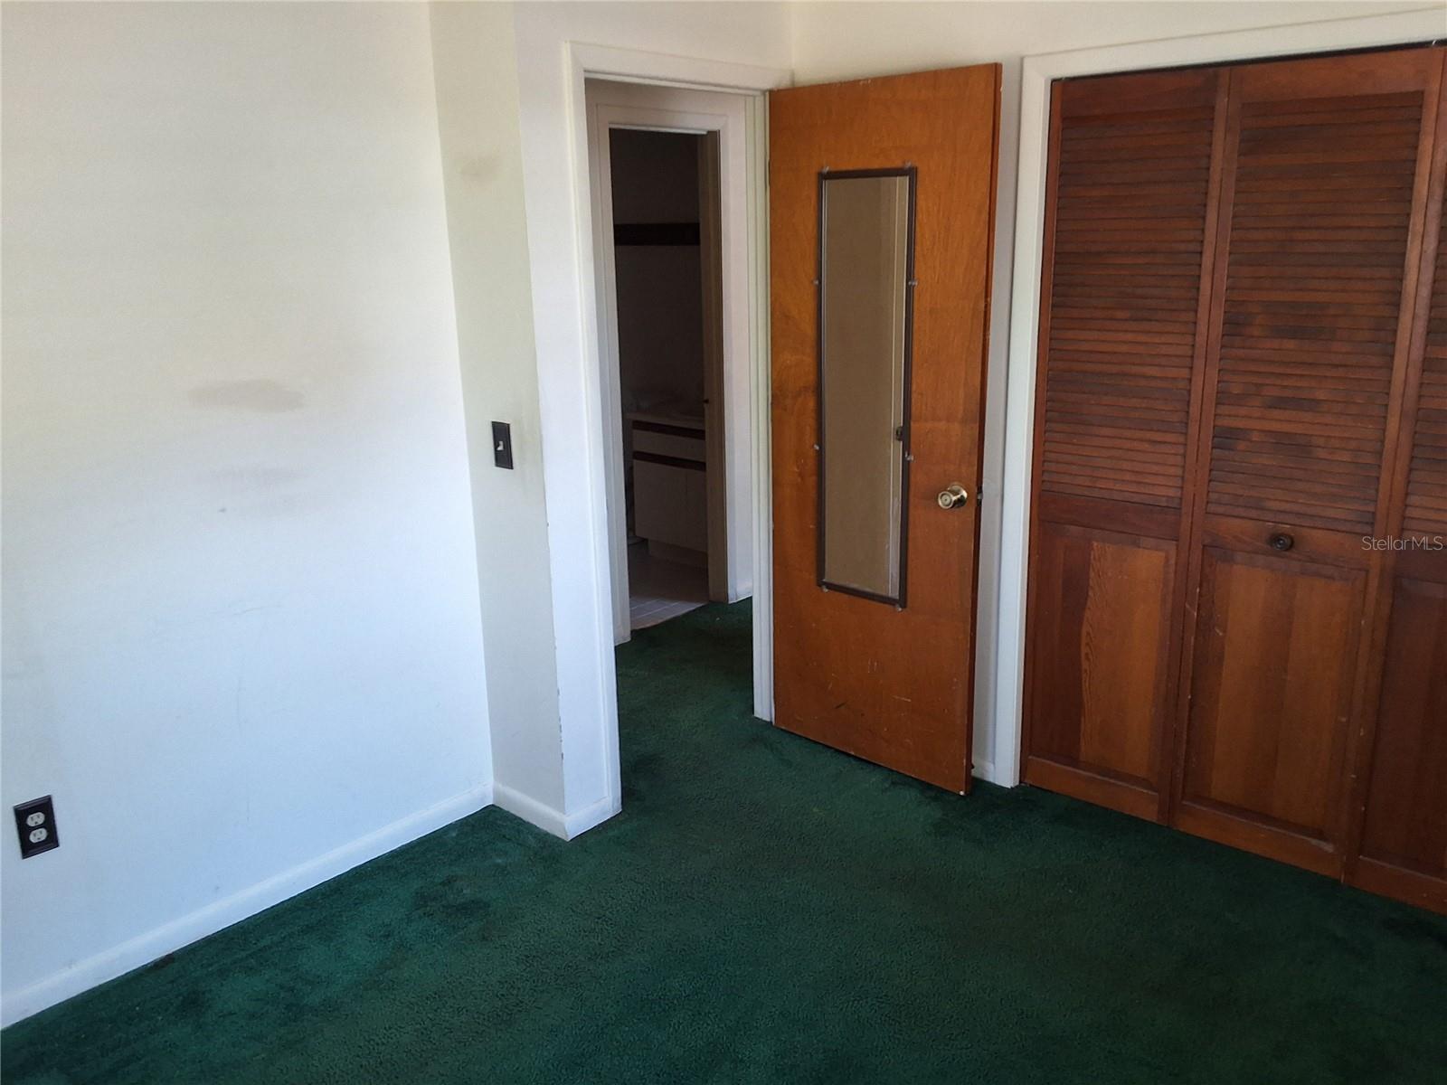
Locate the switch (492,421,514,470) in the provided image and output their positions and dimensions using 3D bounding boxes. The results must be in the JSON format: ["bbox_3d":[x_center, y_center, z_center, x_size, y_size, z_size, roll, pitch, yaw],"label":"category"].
[{"bbox_3d":[-0.587,-0.252,3.078,0.075,0.120,0.020,12,20,40],"label":"switch"}]

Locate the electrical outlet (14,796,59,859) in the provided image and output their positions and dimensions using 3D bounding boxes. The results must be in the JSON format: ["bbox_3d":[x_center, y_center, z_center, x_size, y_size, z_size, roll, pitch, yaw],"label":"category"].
[{"bbox_3d":[-1.475,0.615,2.519,0.012,0.120,0.073,12,20,40],"label":"electrical outlet"}]

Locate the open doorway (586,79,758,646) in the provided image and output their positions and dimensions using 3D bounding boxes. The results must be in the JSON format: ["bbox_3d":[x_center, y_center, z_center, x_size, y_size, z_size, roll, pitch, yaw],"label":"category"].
[{"bbox_3d":[-0.118,-0.277,3.475,0.150,2.030,0.780,12,20,40],"label":"open doorway"}]

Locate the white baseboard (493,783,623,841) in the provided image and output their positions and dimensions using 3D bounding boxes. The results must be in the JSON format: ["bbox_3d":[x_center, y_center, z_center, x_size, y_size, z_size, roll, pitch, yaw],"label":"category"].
[{"bbox_3d":[-0.488,0.748,3.439,0.335,0.080,0.210,12,20,40],"label":"white baseboard"}]

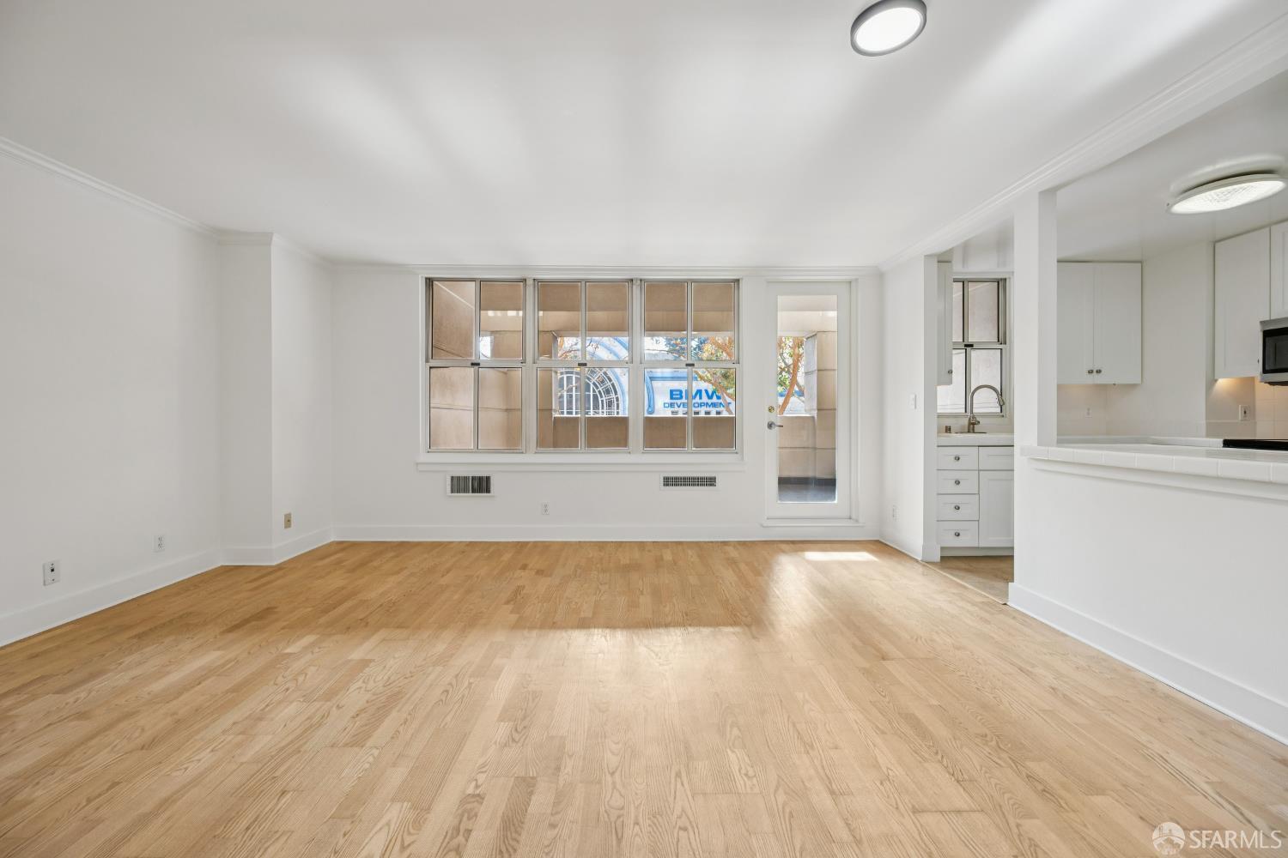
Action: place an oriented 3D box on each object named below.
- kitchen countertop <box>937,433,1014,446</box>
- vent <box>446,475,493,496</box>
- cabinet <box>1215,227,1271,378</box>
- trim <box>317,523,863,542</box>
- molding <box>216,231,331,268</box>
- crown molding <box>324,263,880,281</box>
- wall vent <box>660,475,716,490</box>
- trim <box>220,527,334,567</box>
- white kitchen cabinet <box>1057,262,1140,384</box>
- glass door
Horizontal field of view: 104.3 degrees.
[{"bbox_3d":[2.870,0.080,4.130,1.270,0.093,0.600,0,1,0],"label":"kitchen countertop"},{"bbox_3d":[-1.527,0.495,4.400,0.405,0.195,0.025,0,1,0],"label":"vent"},{"bbox_3d":[4.270,-0.845,3.460,0.310,0.985,0.325,0,1,0],"label":"cabinet"},{"bbox_3d":[-0.325,0.915,4.405,4.800,0.145,0.022,0,1,0],"label":"trim"},{"bbox_3d":[-2.900,-1.390,4.020,0.420,0.095,0.790,0,1,0],"label":"molding"},{"bbox_3d":[-0.325,-1.385,4.375,4.830,0.100,0.075,0,1,0],"label":"crown molding"},{"bbox_3d":[0.400,0.470,4.405,0.515,0.145,0.022,0,1,0],"label":"wall vent"},{"bbox_3d":[-2.915,0.930,4.050,0.400,0.150,0.720,0,1,0],"label":"trim"},{"bbox_3d":[3.680,-0.870,4.255,0.760,0.995,0.320,0,1,0],"label":"white kitchen cabinet"},{"bbox_3d":[1.458,-0.254,4.435,0.750,2.090,0.050,0,1,0],"label":"glass door"}]

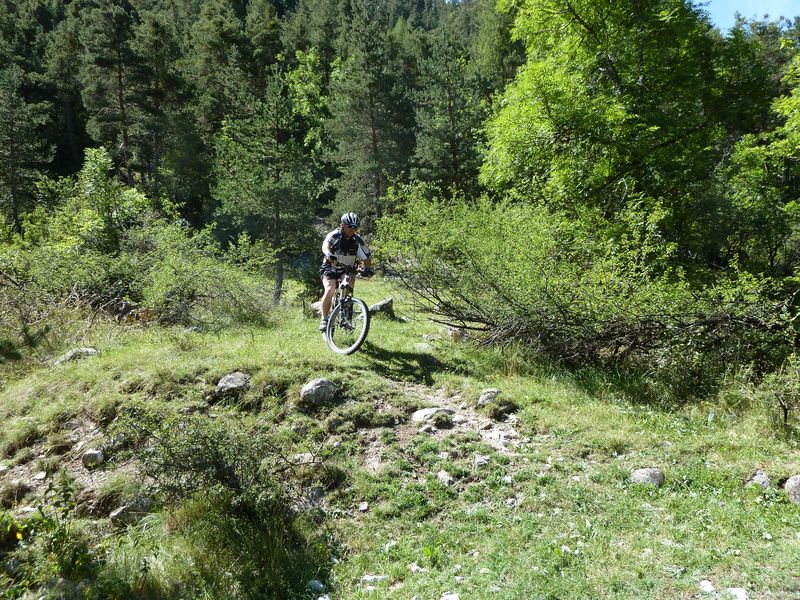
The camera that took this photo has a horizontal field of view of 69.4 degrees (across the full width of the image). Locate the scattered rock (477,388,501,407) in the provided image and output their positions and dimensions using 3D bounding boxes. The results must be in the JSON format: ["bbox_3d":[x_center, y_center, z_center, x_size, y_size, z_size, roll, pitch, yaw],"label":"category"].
[{"bbox_3d":[0.819,0.903,5.350,0.210,0.160,0.180,-3,3,0],"label":"scattered rock"}]

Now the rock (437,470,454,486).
[{"bbox_3d":[0.287,1.131,3.650,0.105,0.090,0.090,-1,6,0],"label":"rock"}]

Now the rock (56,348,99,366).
[{"bbox_3d":[-3.751,0.655,6.700,0.500,0.200,0.340,-4,4,-24],"label":"rock"}]

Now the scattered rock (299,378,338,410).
[{"bbox_3d":[-0.757,0.864,5.400,0.340,0.240,0.280,-3,3,0],"label":"scattered rock"}]

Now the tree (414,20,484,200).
[{"bbox_3d":[1.721,-5.978,20.500,2.700,7.700,2.700,-3,3,0],"label":"tree"}]

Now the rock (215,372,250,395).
[{"bbox_3d":[-1.594,0.795,5.500,0.310,0.180,0.230,-1,6,0],"label":"rock"}]

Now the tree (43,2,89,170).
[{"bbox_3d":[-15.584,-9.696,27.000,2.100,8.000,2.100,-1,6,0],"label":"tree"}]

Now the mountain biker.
[{"bbox_3d":[-0.674,-0.340,7.150,0.620,1.460,0.750,-4,4,-22],"label":"mountain biker"}]

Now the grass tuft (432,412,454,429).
[{"bbox_3d":[0.388,1.074,5.150,0.190,0.130,0.170,-2,1,0],"label":"grass tuft"}]

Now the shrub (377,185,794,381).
[{"bbox_3d":[1.950,-0.220,6.900,4.400,2.150,2.500,-1,6,0],"label":"shrub"}]

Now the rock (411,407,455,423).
[{"bbox_3d":[0.262,0.921,4.650,0.330,0.110,0.220,-1,6,0],"label":"rock"}]

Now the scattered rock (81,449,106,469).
[{"bbox_3d":[-2.334,1.207,4.400,0.150,0.130,0.130,-1,6,0],"label":"scattered rock"}]

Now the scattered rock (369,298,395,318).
[{"bbox_3d":[-0.317,0.155,9.400,0.480,0.330,0.380,-3,3,0],"label":"scattered rock"}]

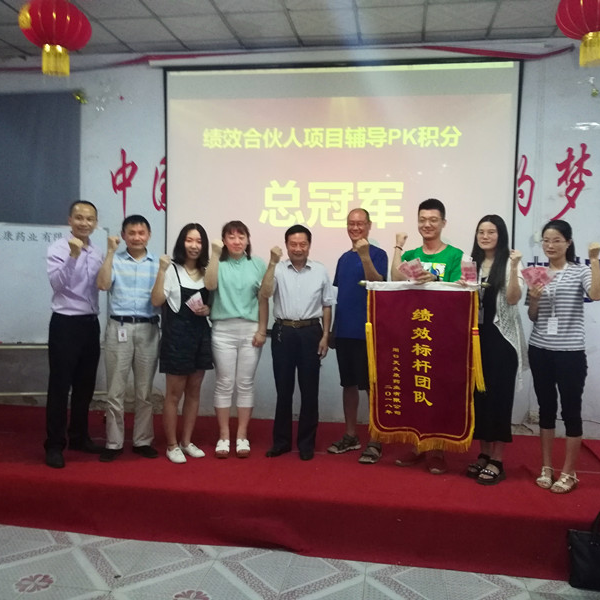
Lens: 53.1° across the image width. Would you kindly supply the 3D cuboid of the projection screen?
[{"bbox_3d":[0.274,-0.797,4.976,2.911,2.249,0.080,2,3,9],"label":"projection screen"}]

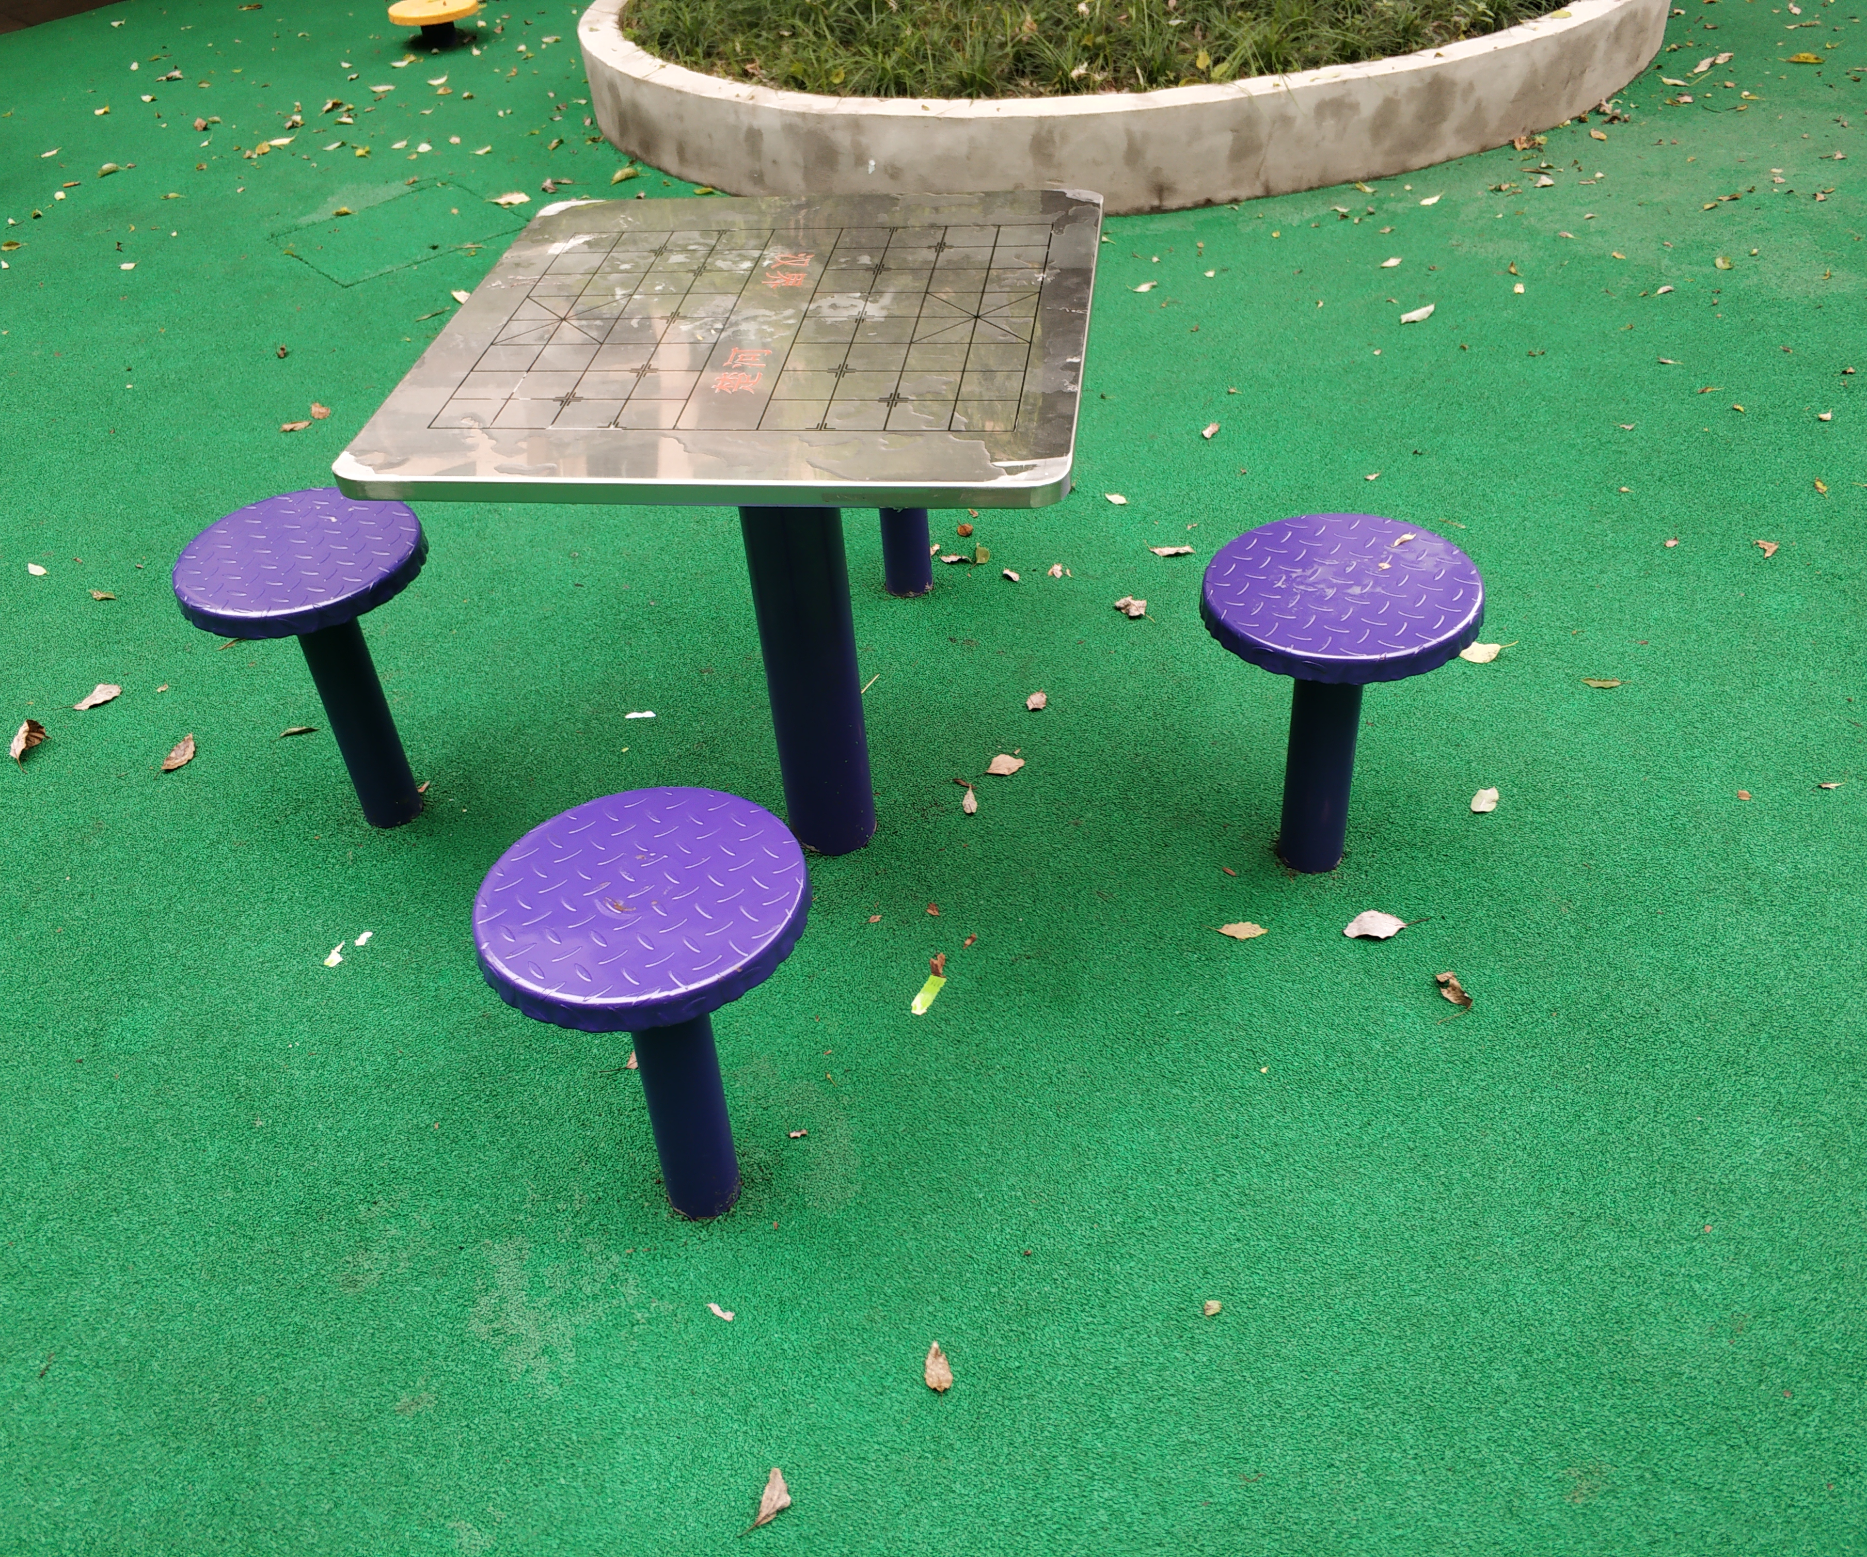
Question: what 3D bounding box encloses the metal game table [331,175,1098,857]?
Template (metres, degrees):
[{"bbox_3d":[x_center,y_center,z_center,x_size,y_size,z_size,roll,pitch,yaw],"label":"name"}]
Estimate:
[{"bbox_3d":[-0.160,-0.213,1.977,0.699,0.736,0.693,2,41,8],"label":"metal game table"}]

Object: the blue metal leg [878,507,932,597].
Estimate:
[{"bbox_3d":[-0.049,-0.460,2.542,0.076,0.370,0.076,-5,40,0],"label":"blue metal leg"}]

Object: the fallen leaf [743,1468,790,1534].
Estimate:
[{"bbox_3d":[-0.146,0.668,1.494,0.030,0.014,0.064,13,43,19],"label":"fallen leaf"}]

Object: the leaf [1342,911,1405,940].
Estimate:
[{"bbox_3d":[0.545,0.181,2.002,0.079,0.016,0.045,-7,40,-3],"label":"leaf"}]

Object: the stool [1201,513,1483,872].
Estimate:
[{"bbox_3d":[0.476,-0.062,1.965,0.310,0.427,0.310,-5,40,0],"label":"stool"}]

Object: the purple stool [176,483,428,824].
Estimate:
[{"bbox_3d":[-0.782,-0.116,2.183,0.310,0.438,0.310,-5,40,0],"label":"purple stool"}]

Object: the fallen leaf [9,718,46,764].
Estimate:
[{"bbox_3d":[-1.368,-0.055,2.453,0.039,0.030,0.059,17,45,23],"label":"fallen leaf"}]

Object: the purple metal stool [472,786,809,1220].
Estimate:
[{"bbox_3d":[-0.254,0.276,1.617,0.310,0.434,0.310,-5,40,0],"label":"purple metal stool"}]

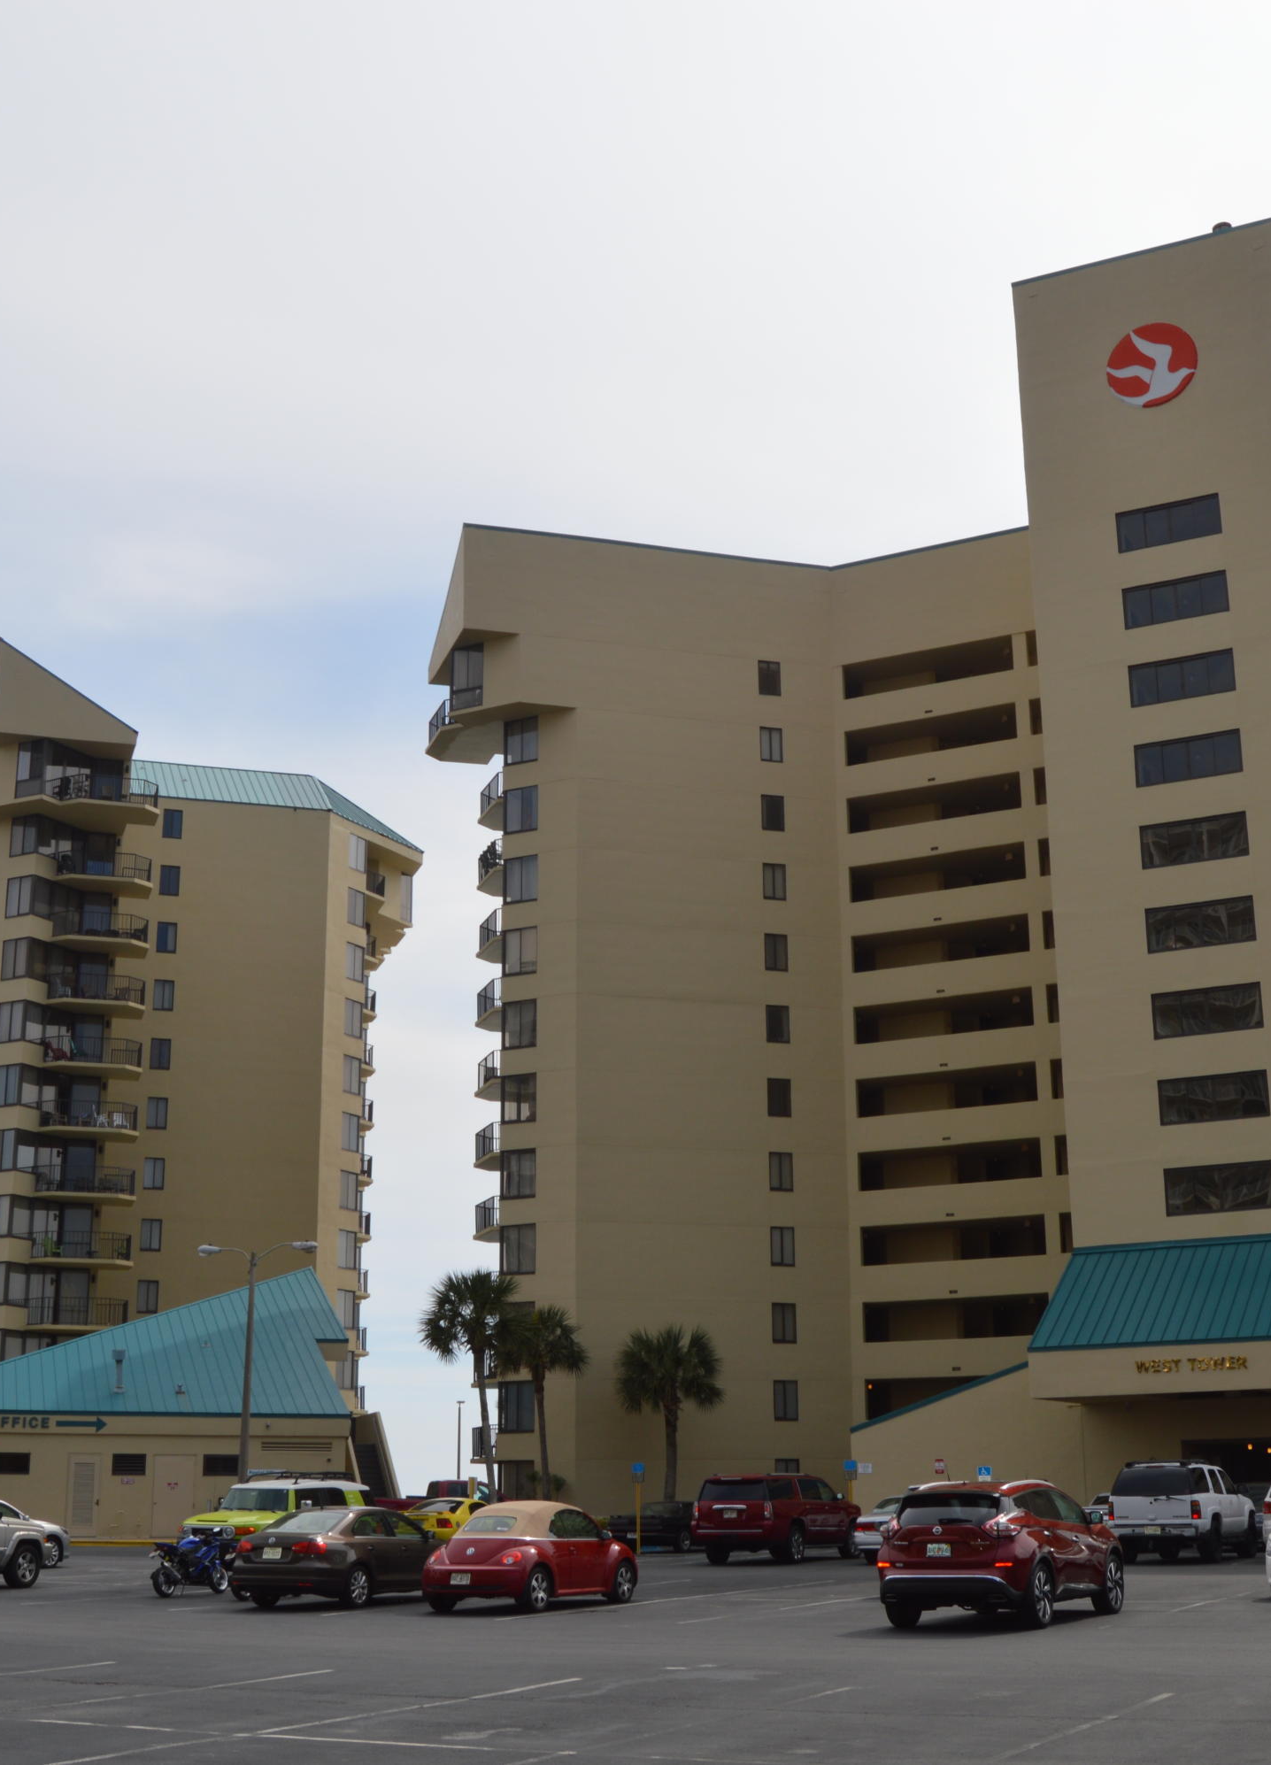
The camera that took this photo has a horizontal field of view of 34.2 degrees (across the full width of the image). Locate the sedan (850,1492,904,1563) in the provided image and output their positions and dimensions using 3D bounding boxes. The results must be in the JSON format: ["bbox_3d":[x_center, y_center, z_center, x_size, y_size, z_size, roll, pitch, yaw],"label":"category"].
[{"bbox_3d":[6.207,13.281,42.449,1.830,1.430,4.850,-9,-18,26],"label":"sedan"}]

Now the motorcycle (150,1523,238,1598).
[{"bbox_3d":[-6.981,10.744,32.842,0.720,1.130,2.030,-9,-18,26],"label":"motorcycle"}]

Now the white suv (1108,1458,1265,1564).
[{"bbox_3d":[11.321,12.913,42.436,2.000,1.950,5.100,-9,-18,27],"label":"white suv"}]

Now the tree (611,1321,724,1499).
[{"bbox_3d":[0.971,16.638,62.317,3.212,6.330,3.212,-1,-16,0],"label":"tree"}]

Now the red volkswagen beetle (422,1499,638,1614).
[{"bbox_3d":[-1.477,9.912,30.425,1.724,1.500,4.110,-9,-18,26],"label":"red volkswagen beetle"}]

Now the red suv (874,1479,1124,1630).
[{"bbox_3d":[4.649,8.254,25.604,1.915,1.710,4.890,-9,-18,28],"label":"red suv"}]

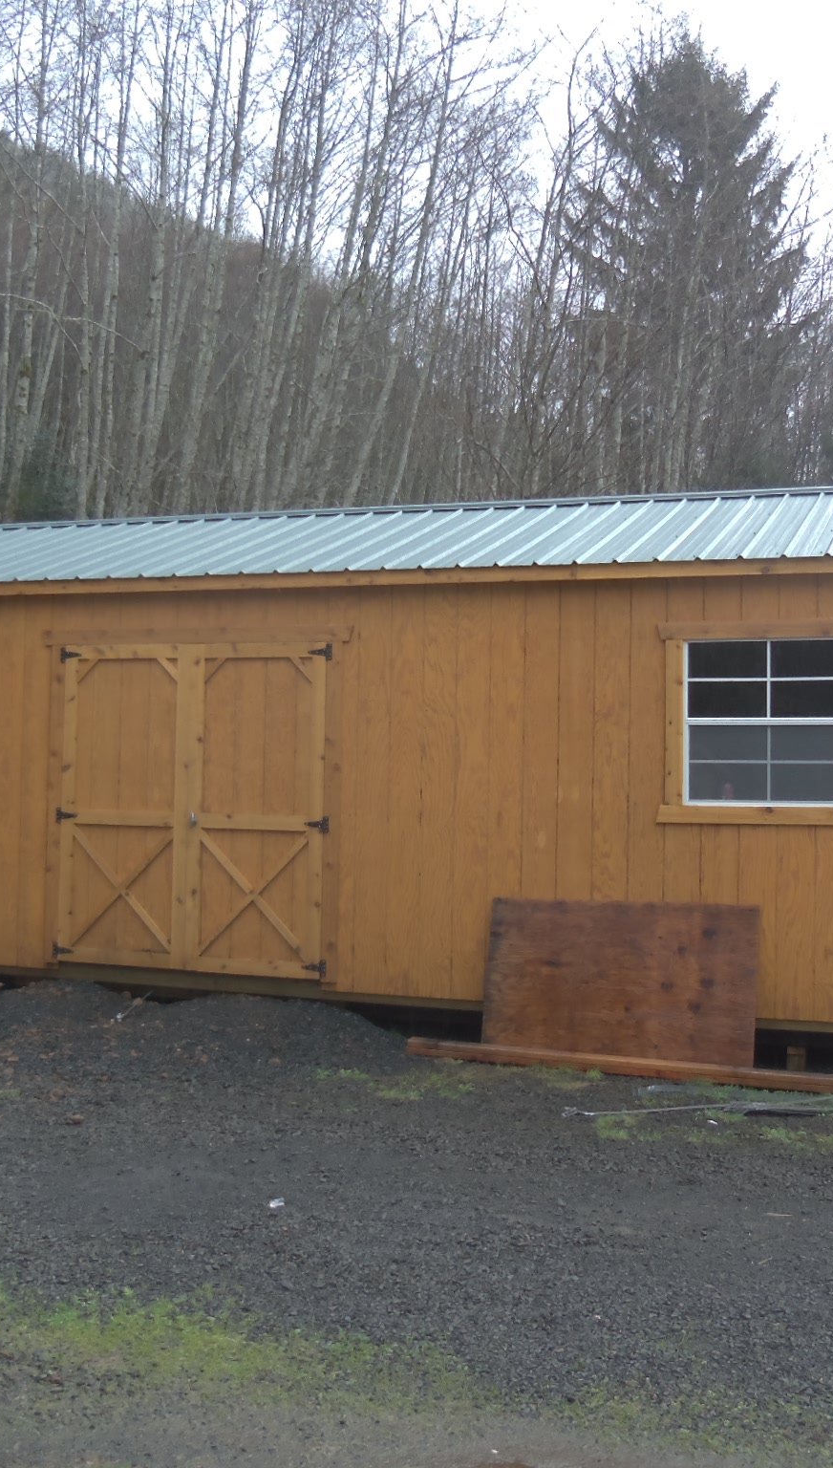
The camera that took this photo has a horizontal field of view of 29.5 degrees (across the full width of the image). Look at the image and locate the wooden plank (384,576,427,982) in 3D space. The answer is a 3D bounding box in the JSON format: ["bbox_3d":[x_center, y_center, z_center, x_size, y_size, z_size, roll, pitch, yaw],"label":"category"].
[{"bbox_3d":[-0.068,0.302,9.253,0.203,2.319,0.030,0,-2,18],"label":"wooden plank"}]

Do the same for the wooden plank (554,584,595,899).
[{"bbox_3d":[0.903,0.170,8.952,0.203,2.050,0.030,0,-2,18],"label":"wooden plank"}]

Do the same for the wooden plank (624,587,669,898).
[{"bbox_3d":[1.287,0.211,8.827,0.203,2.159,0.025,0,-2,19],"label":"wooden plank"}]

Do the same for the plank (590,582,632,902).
[{"bbox_3d":[1.082,0.321,8.769,0.205,2.370,0.022,0,-2,20],"label":"plank"}]

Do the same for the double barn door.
[{"bbox_3d":[-1.405,0.444,9.743,1.820,2.020,0.060,0,-2,19],"label":"double barn door"}]

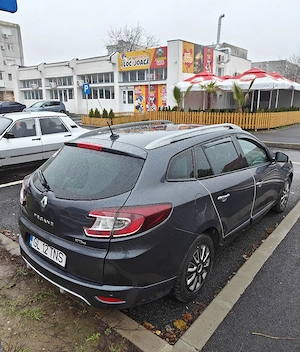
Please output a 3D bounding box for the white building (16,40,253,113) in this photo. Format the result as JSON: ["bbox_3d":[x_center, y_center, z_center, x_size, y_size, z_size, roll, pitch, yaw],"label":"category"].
[{"bbox_3d":[-2.861,-11.833,37.696,26.200,5.900,17.800,10,17,35],"label":"white building"}]

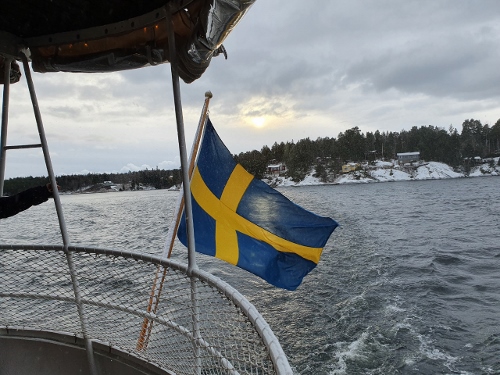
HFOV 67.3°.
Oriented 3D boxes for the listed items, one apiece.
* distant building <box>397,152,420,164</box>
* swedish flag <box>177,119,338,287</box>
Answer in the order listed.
[{"bbox_3d":[83.460,-15.350,198.000,12.500,6.000,7.500,-2,1,18],"label":"distant building"},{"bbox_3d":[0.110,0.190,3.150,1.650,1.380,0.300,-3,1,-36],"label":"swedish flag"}]

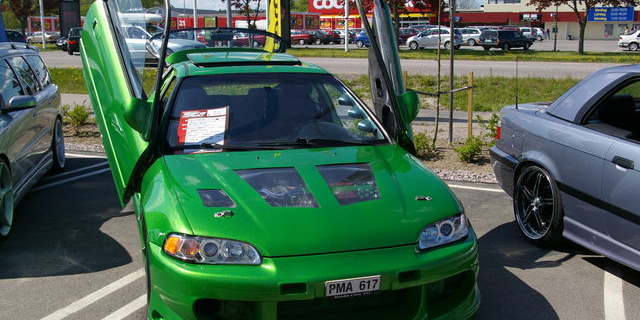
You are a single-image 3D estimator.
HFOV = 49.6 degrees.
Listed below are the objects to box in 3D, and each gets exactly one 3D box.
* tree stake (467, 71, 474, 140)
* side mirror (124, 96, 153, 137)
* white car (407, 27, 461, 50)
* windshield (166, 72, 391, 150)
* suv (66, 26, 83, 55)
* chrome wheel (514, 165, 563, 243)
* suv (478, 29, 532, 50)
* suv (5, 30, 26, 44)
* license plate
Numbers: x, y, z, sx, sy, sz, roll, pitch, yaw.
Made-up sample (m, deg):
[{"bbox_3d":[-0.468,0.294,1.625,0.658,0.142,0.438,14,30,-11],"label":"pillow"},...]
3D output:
[{"bbox_3d":[2.122,-0.753,9.750,0.065,1.000,0.065,4,11,22],"label":"tree stake"},{"bbox_3d":[-1.066,-0.253,4.070,0.180,0.170,0.150,-3,39,-16],"label":"side mirror"},{"bbox_3d":[9.107,-9.631,55.000,4.250,1.600,1.760,4,11,20],"label":"white car"},{"bbox_3d":[-0.307,-0.333,4.479,1.400,0.120,0.900,-3,39,-16],"label":"windshield"},{"bbox_3d":[-14.392,-7.526,43.844,1.830,1.650,4.600,-1,10,-6],"label":"suv"},{"bbox_3d":[1.664,0.316,5.045,0.200,0.610,0.610,-2,11,-10],"label":"chrome wheel"},{"bbox_3d":[14.207,-9.137,52.658,4.750,1.460,1.770,-9,14,-42],"label":"suv"},{"bbox_3d":[-34.057,-13.469,76.000,4.500,1.600,1.800,-5,11,-25],"label":"suv"},{"bbox_3d":[0.148,0.560,3.069,0.255,0.070,0.015,-3,11,-16],"label":"license plate"}]

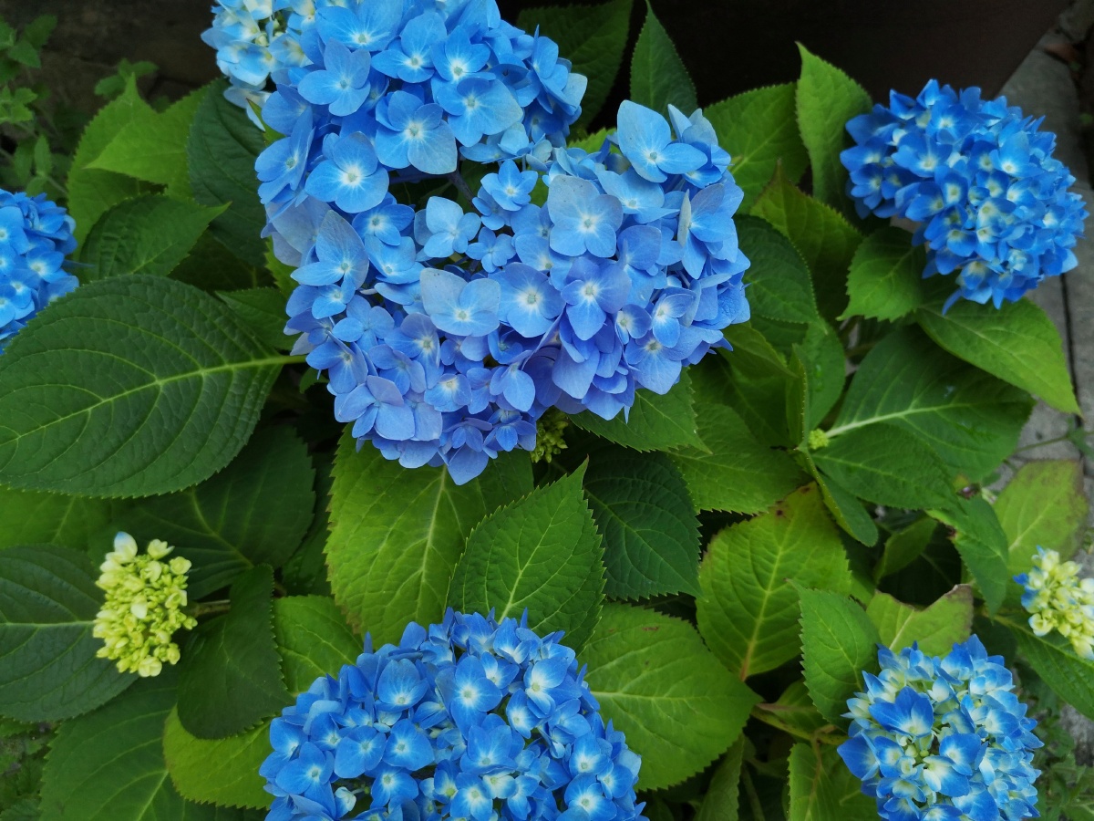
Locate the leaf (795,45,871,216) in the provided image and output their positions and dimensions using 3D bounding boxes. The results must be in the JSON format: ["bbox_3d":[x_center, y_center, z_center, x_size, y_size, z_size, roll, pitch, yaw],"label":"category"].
[{"bbox_3d":[0.184,-0.182,0.551,0.051,0.035,0.143,2,66,-12],"label":"leaf"}]

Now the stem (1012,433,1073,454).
[{"bbox_3d":[0.500,0.033,0.860,0.065,0.004,0.004,-16,79,0],"label":"stem"}]

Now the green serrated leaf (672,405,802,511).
[{"bbox_3d":[0.106,0.030,0.500,0.102,0.022,0.067,12,72,1],"label":"green serrated leaf"}]

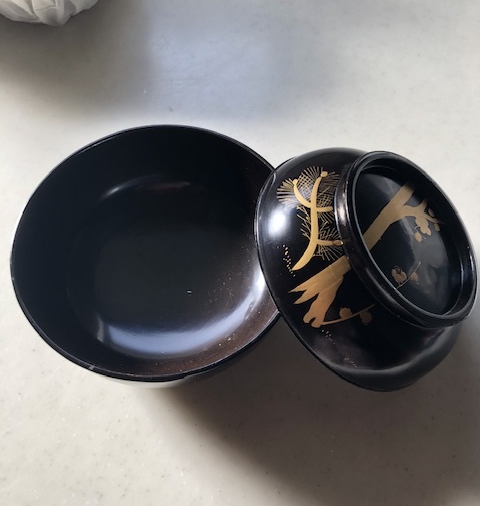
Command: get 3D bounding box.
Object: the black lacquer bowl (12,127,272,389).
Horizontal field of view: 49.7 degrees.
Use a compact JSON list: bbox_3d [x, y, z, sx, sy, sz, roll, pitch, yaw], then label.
[{"bbox_3d":[-0.034,0.007,0.247,0.123,0.060,0.123,0,62,0],"label":"black lacquer bowl"}]

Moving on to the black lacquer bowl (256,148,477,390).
[{"bbox_3d":[0.065,-0.002,0.230,0.118,0.036,0.118,18,57,-29],"label":"black lacquer bowl"}]

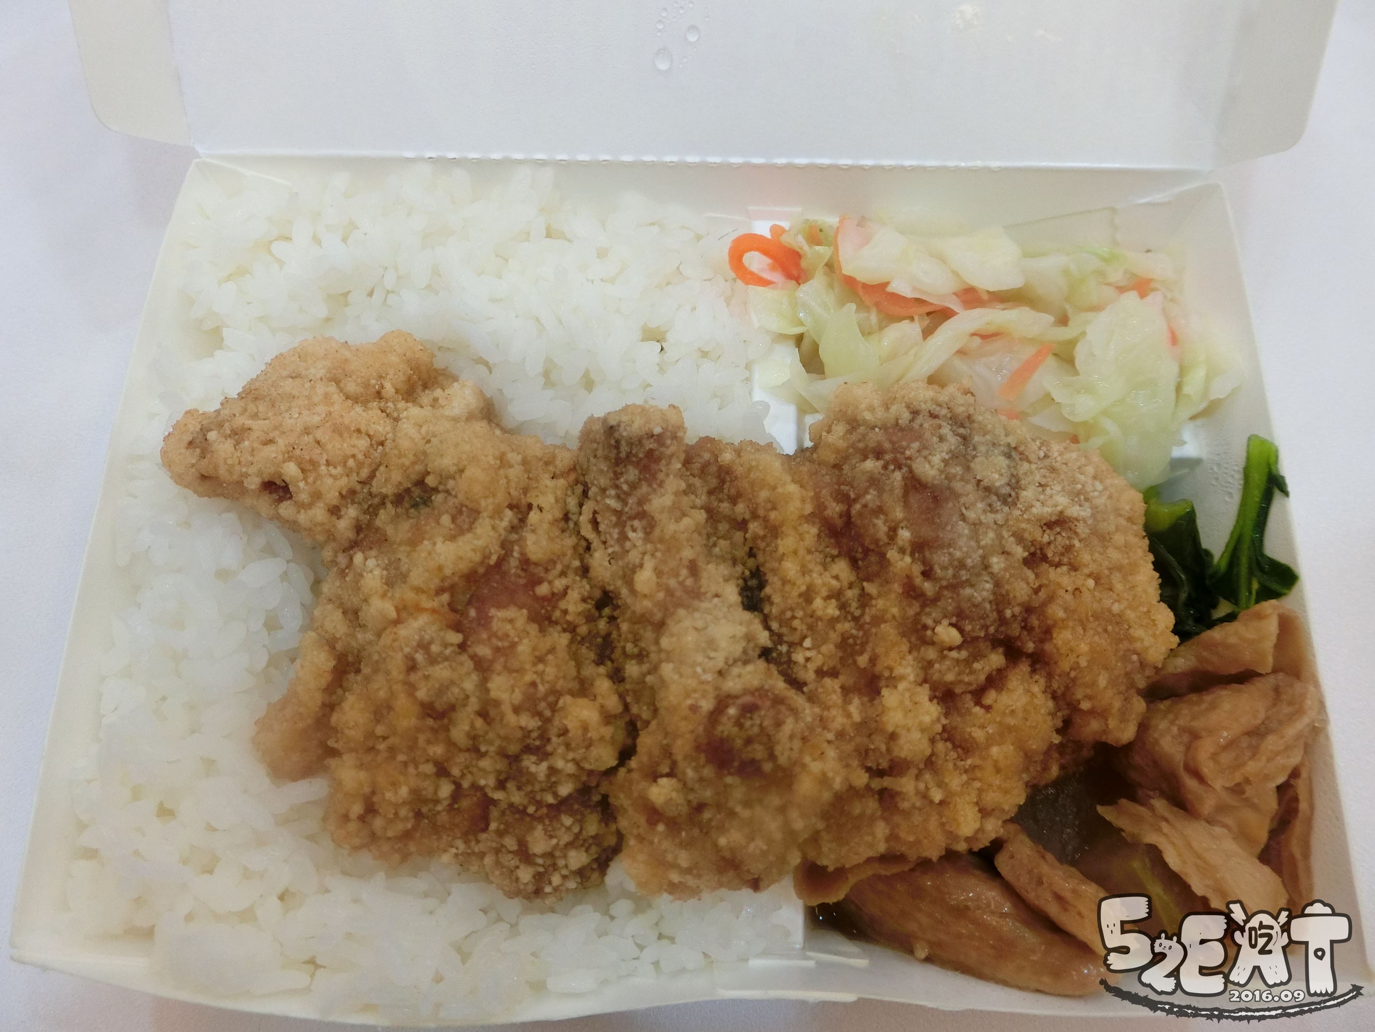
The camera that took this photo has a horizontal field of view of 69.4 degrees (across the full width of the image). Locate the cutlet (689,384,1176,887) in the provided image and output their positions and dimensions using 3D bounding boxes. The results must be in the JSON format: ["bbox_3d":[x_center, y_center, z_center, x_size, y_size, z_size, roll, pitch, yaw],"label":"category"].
[{"bbox_3d":[0.043,0.013,0.170,0.076,0.030,0.080,-9,71,-3],"label":"cutlet"}]

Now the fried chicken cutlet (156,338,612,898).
[{"bbox_3d":[-0.046,0.013,0.173,0.067,0.028,0.110,-23,72,-7],"label":"fried chicken cutlet"}]

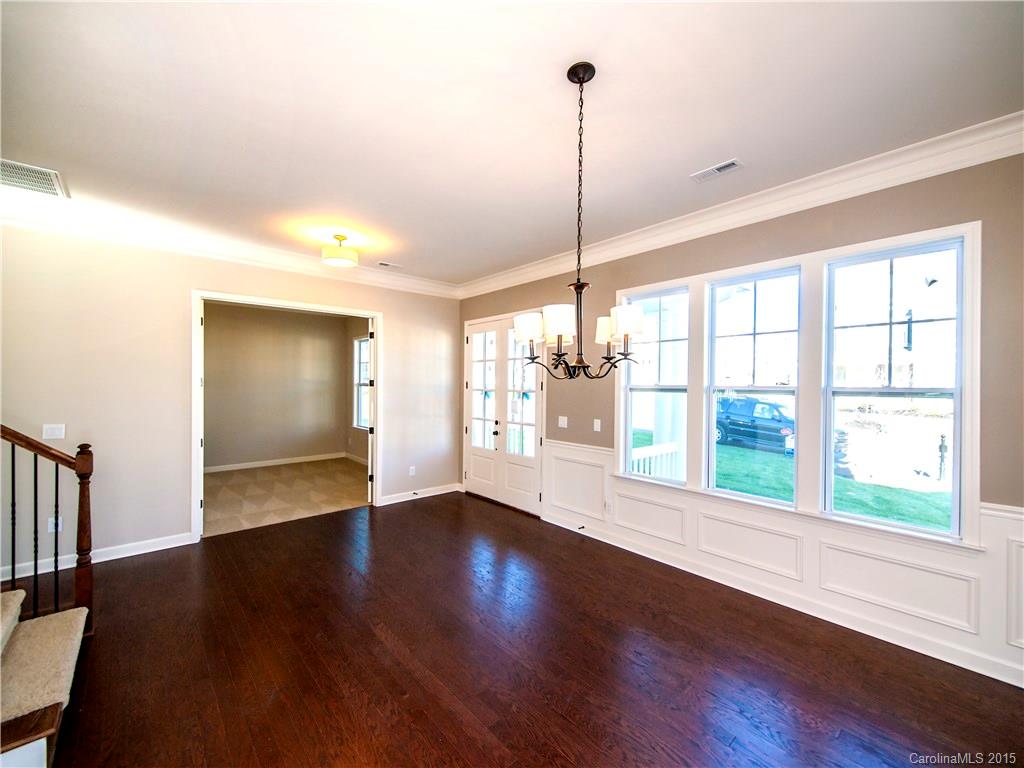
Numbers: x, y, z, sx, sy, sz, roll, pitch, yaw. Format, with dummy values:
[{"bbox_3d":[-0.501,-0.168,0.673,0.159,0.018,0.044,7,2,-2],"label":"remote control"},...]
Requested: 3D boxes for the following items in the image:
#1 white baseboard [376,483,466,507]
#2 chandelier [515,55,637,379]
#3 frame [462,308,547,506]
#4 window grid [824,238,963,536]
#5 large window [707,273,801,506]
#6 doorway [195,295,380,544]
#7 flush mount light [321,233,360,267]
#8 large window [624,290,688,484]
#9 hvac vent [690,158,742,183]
[{"bbox_3d":[-1.206,1.548,5.809,1.270,0.092,0.020,0,0,-41],"label":"white baseboard"},{"bbox_3d":[0.312,-0.725,1.900,0.600,1.400,0.600,0,0,0],"label":"chandelier"},{"bbox_3d":[-0.151,0.369,5.611,0.070,2.440,1.580,0,0,-41],"label":"frame"},{"bbox_3d":[2.426,0.029,2.670,0.090,1.750,0.645,0,0,-41],"label":"window grid"},{"bbox_3d":[1.892,0.021,3.286,0.090,1.750,0.645,0,0,-41],"label":"large window"},{"bbox_3d":[-2.475,0.332,4.780,1.960,2.500,0.150,0,0,-41],"label":"doorway"},{"bbox_3d":[-1.689,-1.329,4.071,0.355,0.235,0.355,0,0,-41],"label":"flush mount light"},{"bbox_3d":[1.350,0.015,3.911,0.090,1.750,0.645,0,0,-41],"label":"large window"},{"bbox_3d":[1.366,-1.413,2.760,0.137,0.020,0.300,0,0,-41],"label":"hvac vent"}]

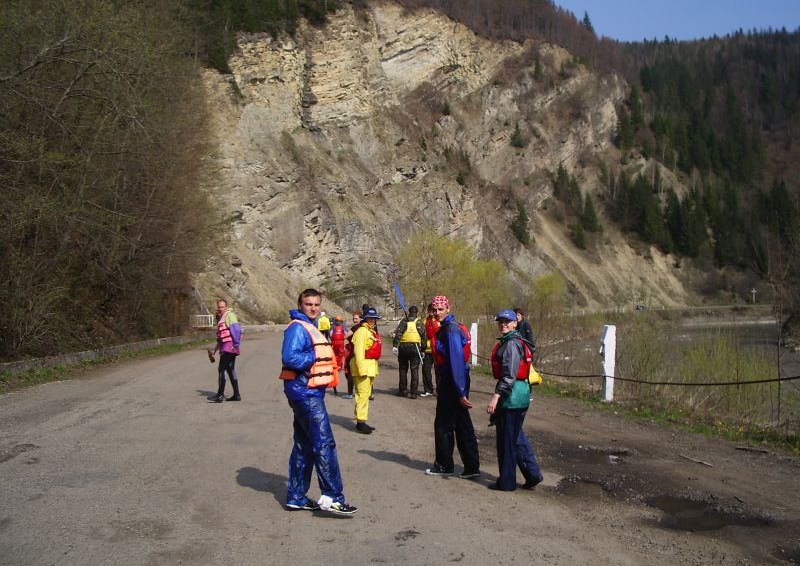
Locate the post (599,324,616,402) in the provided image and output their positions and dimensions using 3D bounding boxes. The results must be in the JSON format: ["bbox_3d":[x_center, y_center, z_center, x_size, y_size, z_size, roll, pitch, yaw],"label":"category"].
[{"bbox_3d":[3.588,1.383,13.900,0.220,1.290,0.200,0,-2,-8],"label":"post"}]

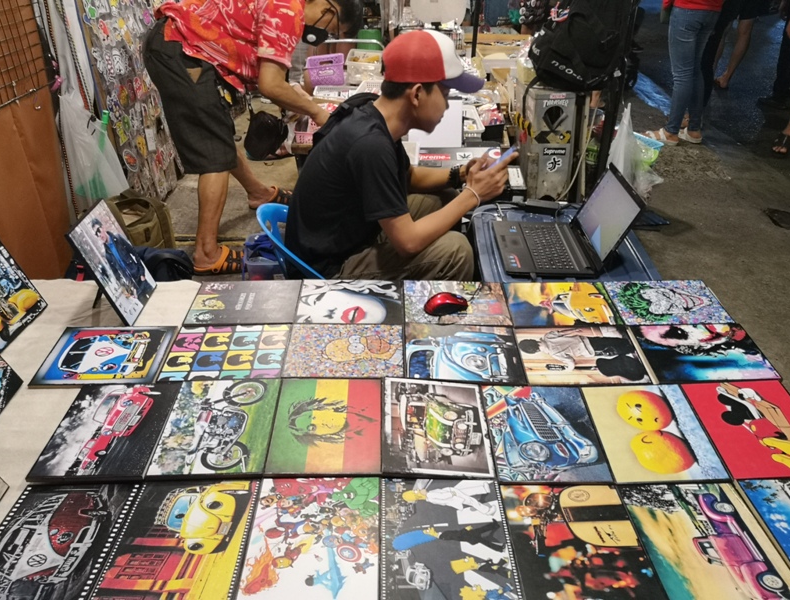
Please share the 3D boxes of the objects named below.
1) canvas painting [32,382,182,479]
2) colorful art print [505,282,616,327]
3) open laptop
[{"bbox_3d":[-0.546,0.249,1.248,0.203,0.016,0.258,-1,32,-1],"label":"canvas painting"},{"bbox_3d":[0.411,0.014,1.624,0.258,0.016,0.203,-1,32,-1],"label":"colorful art print"},{"bbox_3d":[0.524,-0.260,2.034,0.360,0.238,0.377,1,33,1],"label":"open laptop"}]

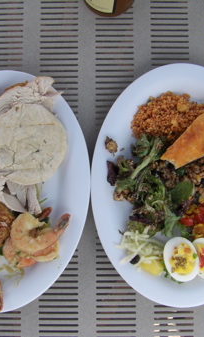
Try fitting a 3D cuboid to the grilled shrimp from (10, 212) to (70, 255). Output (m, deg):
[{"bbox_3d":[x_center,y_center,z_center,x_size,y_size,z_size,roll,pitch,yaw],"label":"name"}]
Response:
[{"bbox_3d":[-0.075,0.079,0.600,0.071,0.022,0.049,2,87,1],"label":"grilled shrimp"}]

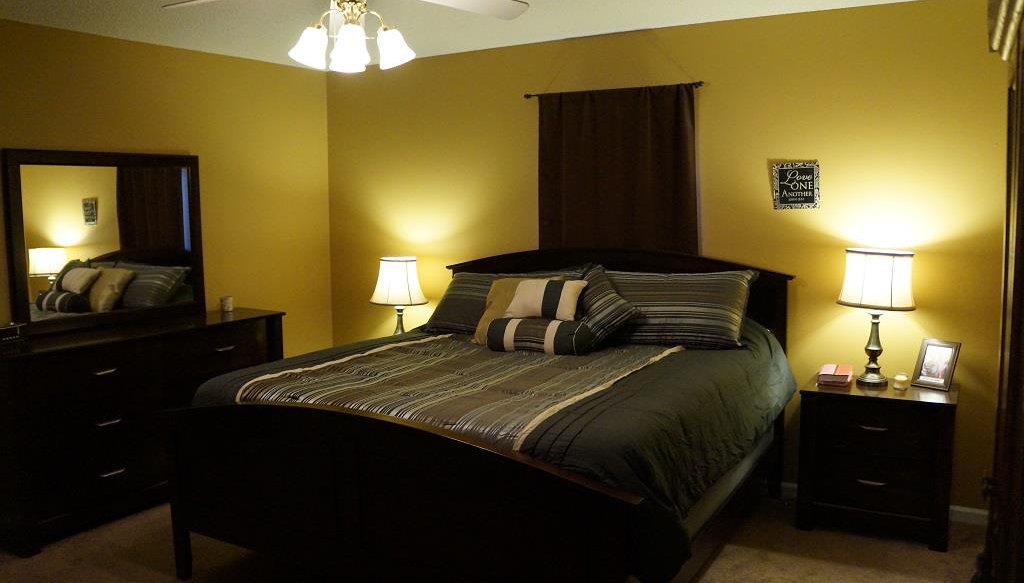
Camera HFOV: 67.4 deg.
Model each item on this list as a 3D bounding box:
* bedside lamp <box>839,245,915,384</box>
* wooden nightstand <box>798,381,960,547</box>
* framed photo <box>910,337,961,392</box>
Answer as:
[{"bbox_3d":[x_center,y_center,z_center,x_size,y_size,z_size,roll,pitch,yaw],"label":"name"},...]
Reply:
[{"bbox_3d":[1.731,0.132,3.655,0.342,0.663,0.342,3,7,31],"label":"bedside lamp"},{"bbox_3d":[1.762,0.802,3.706,0.643,0.678,0.418,3,7,30],"label":"wooden nightstand"},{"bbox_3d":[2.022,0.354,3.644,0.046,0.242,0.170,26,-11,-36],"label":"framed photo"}]

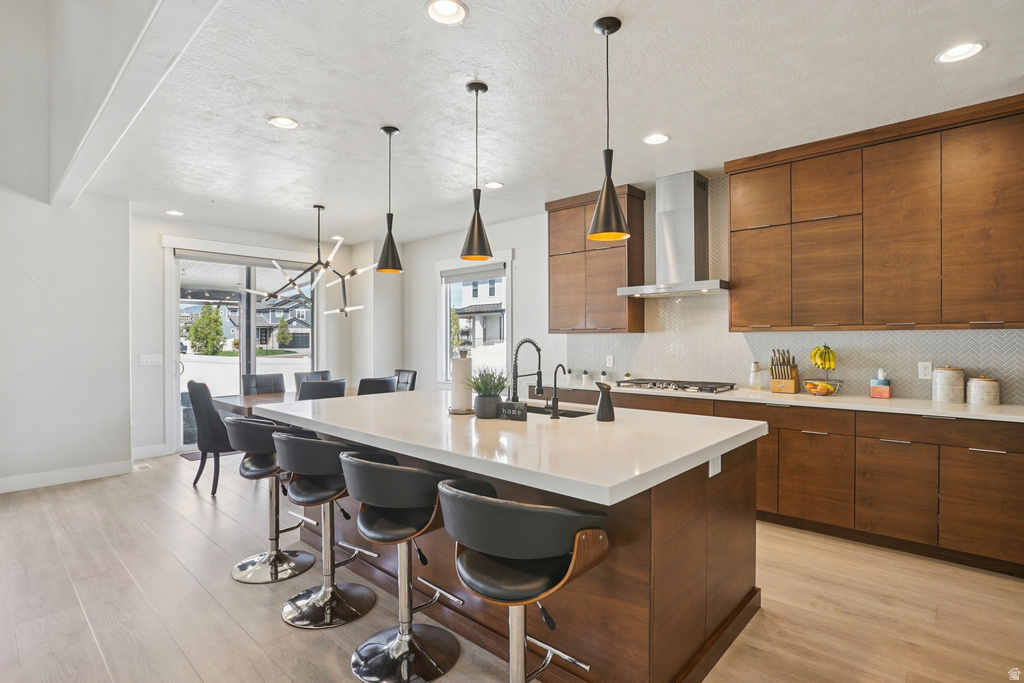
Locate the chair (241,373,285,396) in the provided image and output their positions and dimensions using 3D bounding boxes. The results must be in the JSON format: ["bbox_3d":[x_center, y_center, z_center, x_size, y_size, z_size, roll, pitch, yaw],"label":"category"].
[{"bbox_3d":[-2.612,0.858,5.686,0.600,0.960,0.460,0,1,43],"label":"chair"}]

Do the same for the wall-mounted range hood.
[{"bbox_3d":[1.464,-0.928,4.492,0.910,1.040,0.530,0,1,43],"label":"wall-mounted range hood"}]

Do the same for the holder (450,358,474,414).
[{"bbox_3d":[-0.288,0.231,2.944,0.148,0.366,0.148,0,0,0],"label":"holder"}]

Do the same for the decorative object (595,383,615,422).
[{"bbox_3d":[0.488,0.316,2.676,0.102,0.193,0.093,0,0,18],"label":"decorative object"}]

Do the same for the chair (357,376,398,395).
[{"bbox_3d":[-1.490,0.836,5.220,0.590,0.965,0.460,0,0,42],"label":"chair"}]

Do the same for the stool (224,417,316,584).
[{"bbox_3d":[-1.352,0.877,2.959,0.510,0.856,0.480,0,0,43],"label":"stool"}]

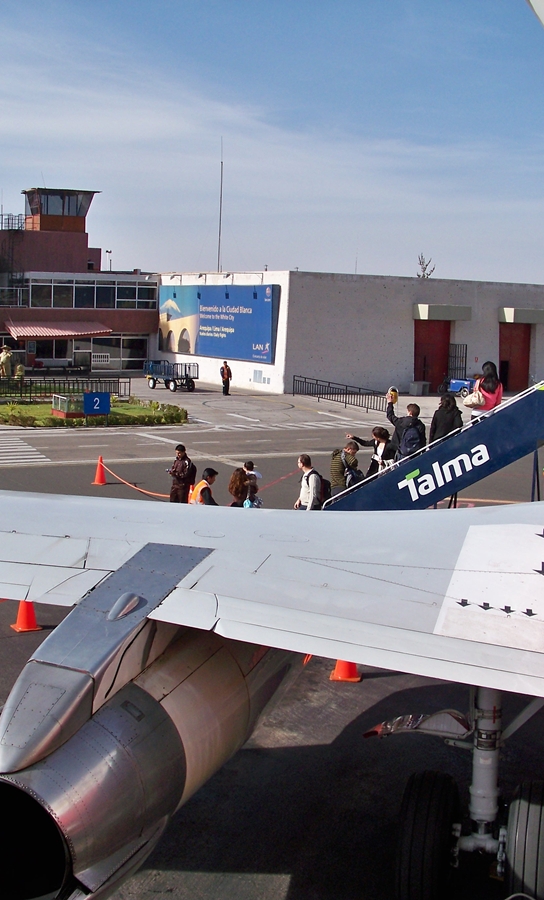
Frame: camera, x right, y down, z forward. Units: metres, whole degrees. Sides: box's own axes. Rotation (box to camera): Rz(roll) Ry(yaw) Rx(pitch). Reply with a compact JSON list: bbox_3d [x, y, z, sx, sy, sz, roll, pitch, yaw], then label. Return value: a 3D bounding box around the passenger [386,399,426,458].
[{"bbox_3d":[2.150,0.087,18.150,0.620,1.760,0.500,2,6,3],"label":"passenger"}]

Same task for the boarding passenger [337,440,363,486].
[{"bbox_3d":[1.200,0.680,18.300,0.550,1.620,0.520,0,6,-18],"label":"boarding passenger"}]

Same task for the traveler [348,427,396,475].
[{"bbox_3d":[1.615,0.422,18.200,0.740,1.580,0.550,6,7,33],"label":"traveler"}]

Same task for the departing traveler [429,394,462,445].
[{"bbox_3d":[2.851,-0.151,18.994,0.540,1.560,0.380,0,7,-12],"label":"departing traveler"}]

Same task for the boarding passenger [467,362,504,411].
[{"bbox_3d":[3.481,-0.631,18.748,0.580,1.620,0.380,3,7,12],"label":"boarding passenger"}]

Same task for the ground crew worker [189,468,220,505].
[{"bbox_3d":[-1.208,1.125,20.597,0.550,1.600,0.520,-1,7,-17],"label":"ground crew worker"}]

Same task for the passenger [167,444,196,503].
[{"bbox_3d":[-1.845,0.744,23.203,0.500,1.710,0.520,-5,10,-43],"label":"passenger"}]

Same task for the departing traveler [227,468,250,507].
[{"bbox_3d":[-0.625,1.120,20.896,0.500,1.580,0.450,6,9,37],"label":"departing traveler"}]

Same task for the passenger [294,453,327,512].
[{"bbox_3d":[0.700,0.956,19.906,0.520,1.760,0.520,-2,7,-21],"label":"passenger"}]

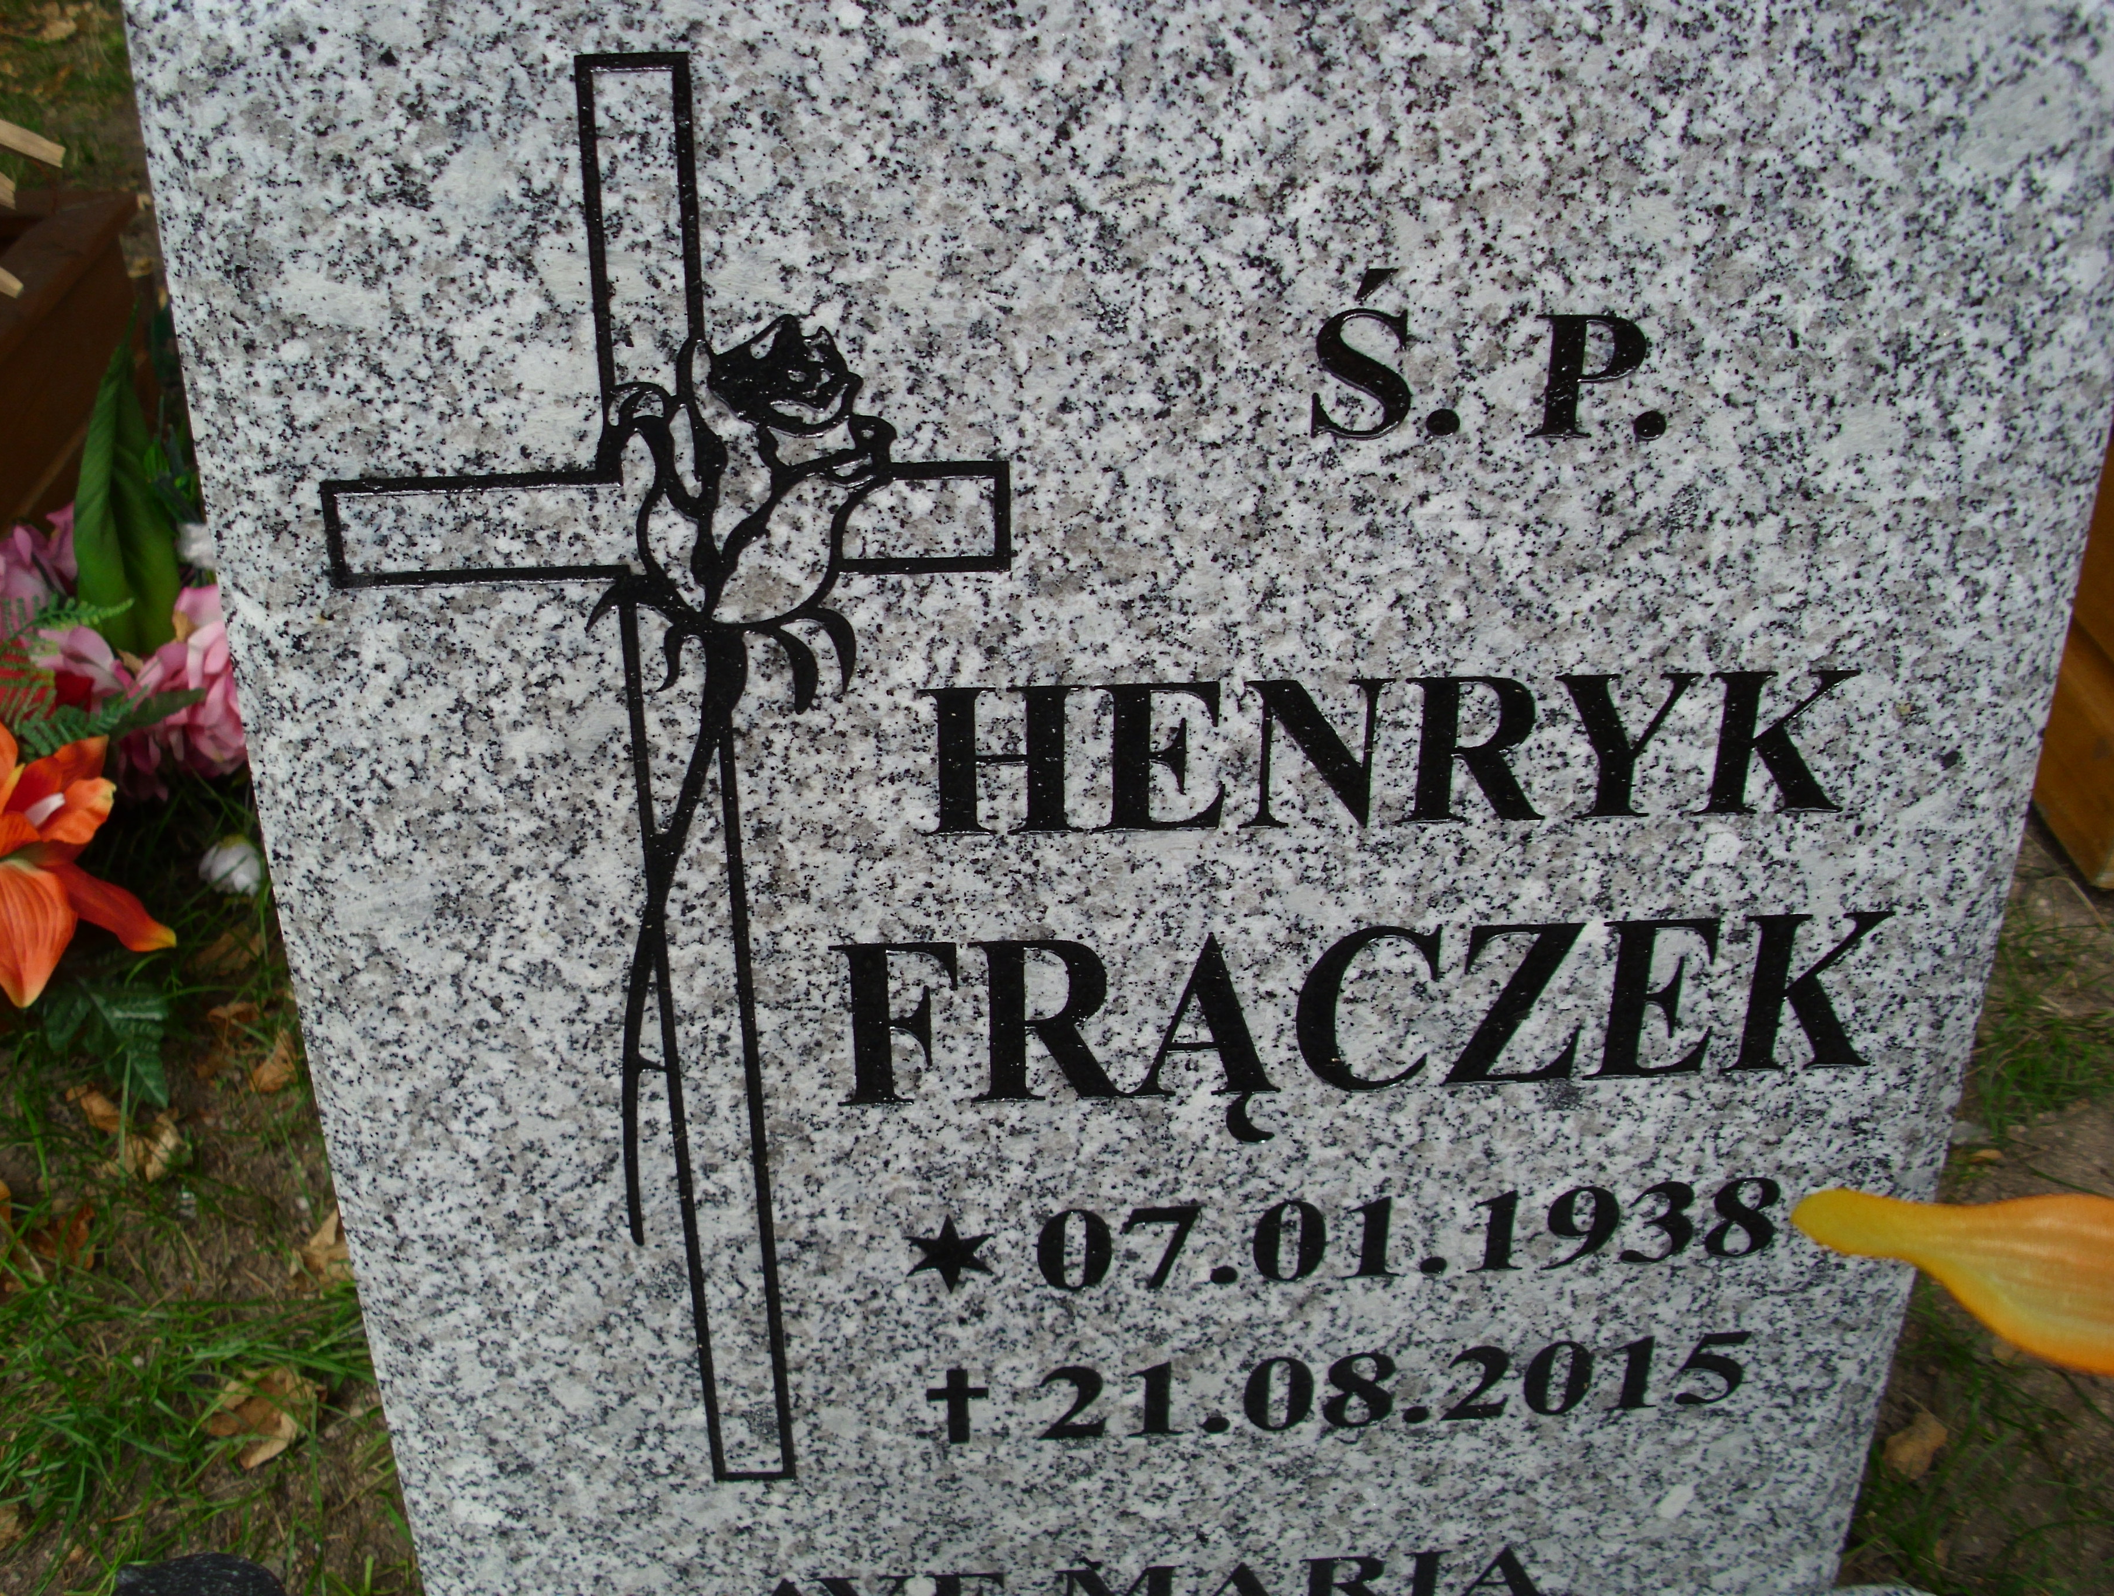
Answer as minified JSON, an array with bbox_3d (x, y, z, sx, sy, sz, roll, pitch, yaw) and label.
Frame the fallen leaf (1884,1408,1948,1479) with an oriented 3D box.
[{"bbox_3d":[0.407,0.307,1.021,0.042,0.013,0.026,-21,36,-34],"label":"fallen leaf"}]

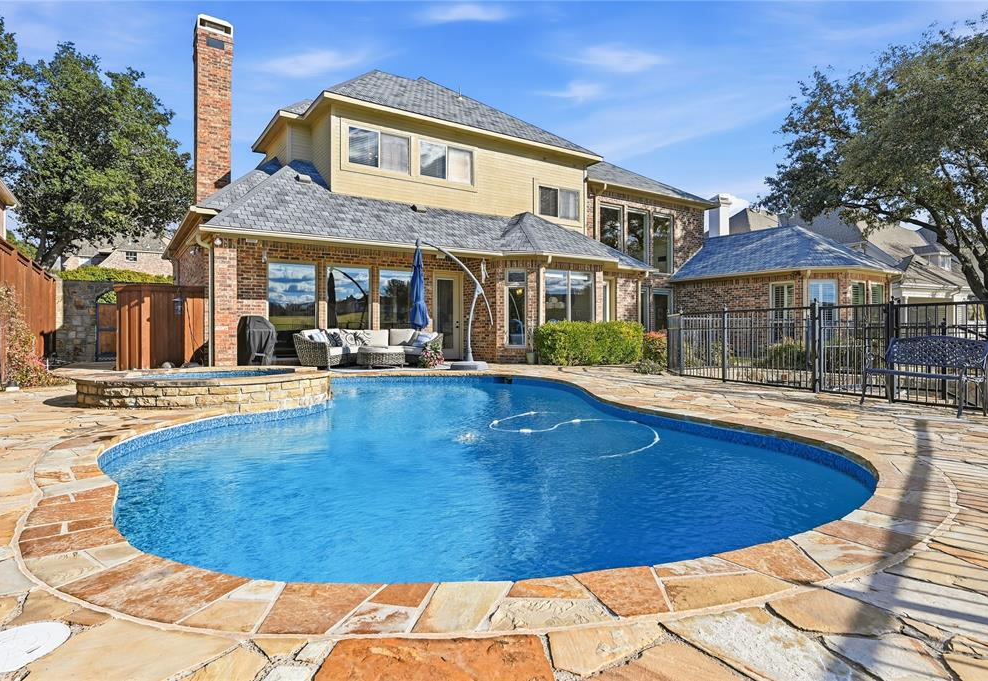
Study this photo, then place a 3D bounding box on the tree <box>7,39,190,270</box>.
[{"bbox_3d":[-16.500,-5.885,22.700,6.800,12.900,6.800,-1,1,-36],"label":"tree"}]

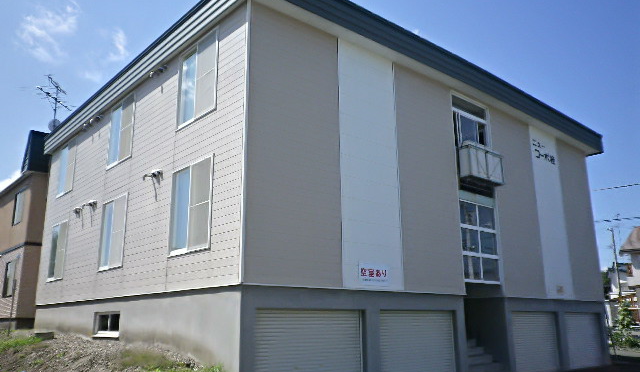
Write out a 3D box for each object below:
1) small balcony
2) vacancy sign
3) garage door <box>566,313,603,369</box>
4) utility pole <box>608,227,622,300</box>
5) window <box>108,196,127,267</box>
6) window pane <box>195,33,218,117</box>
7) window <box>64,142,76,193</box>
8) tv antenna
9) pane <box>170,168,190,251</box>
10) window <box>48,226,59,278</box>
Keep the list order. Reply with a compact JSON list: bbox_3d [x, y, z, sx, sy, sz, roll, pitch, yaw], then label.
[{"bbox_3d":[4.378,-0.500,14.022,1.660,0.830,0.360,12,-19,-40],"label":"small balcony"},{"bbox_3d":[1.144,1.800,10.646,0.920,0.430,0.030,12,-19,-40],"label":"vacancy sign"},{"bbox_3d":[8.452,4.921,16.623,2.695,1.649,0.100,11,-18,-40],"label":"garage door"},{"bbox_3d":[24.802,7.782,42.804,0.340,8.630,0.340,12,-19,-40],"label":"utility pole"},{"bbox_3d":[-5.106,1.150,13.091,0.100,1.776,0.867,11,-18,-40],"label":"window"},{"bbox_3d":[-2.340,-2.288,10.660,0.100,1.666,0.833,11,-18,-40],"label":"window pane"},{"bbox_3d":[-8.303,-0.622,17.258,0.100,1.641,0.842,11,-18,-40],"label":"window"},{"bbox_3d":[-10.536,-2.903,20.609,1.350,2.300,2.100,-1,-14,2],"label":"tv antenna"},{"bbox_3d":[-2.879,0.476,10.670,0.070,1.750,0.810,12,-19,-40],"label":"pane"},{"bbox_3d":[-8.853,2.217,17.261,0.090,1.820,0.860,12,-19,-40],"label":"window"}]

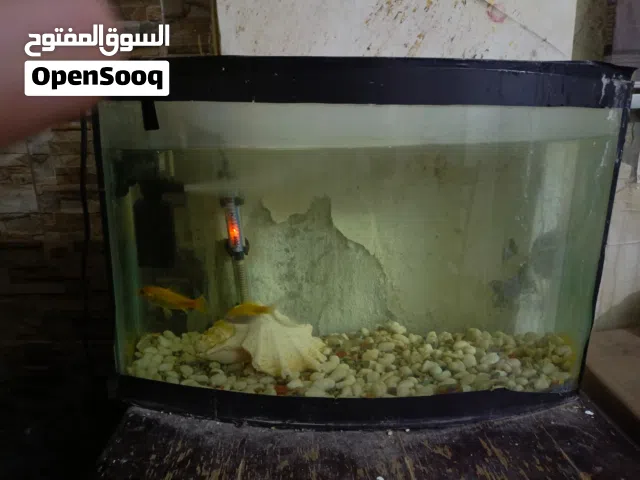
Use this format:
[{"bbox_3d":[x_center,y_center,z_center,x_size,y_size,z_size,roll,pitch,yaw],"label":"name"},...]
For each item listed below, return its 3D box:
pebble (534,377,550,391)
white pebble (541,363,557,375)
[{"bbox_3d":[0.289,0.186,0.600,0.019,0.016,0.018,1,12,0],"label":"pebble"},{"bbox_3d":[0.307,0.173,0.622,0.020,0.015,0.018,1,12,0],"label":"white pebble"}]

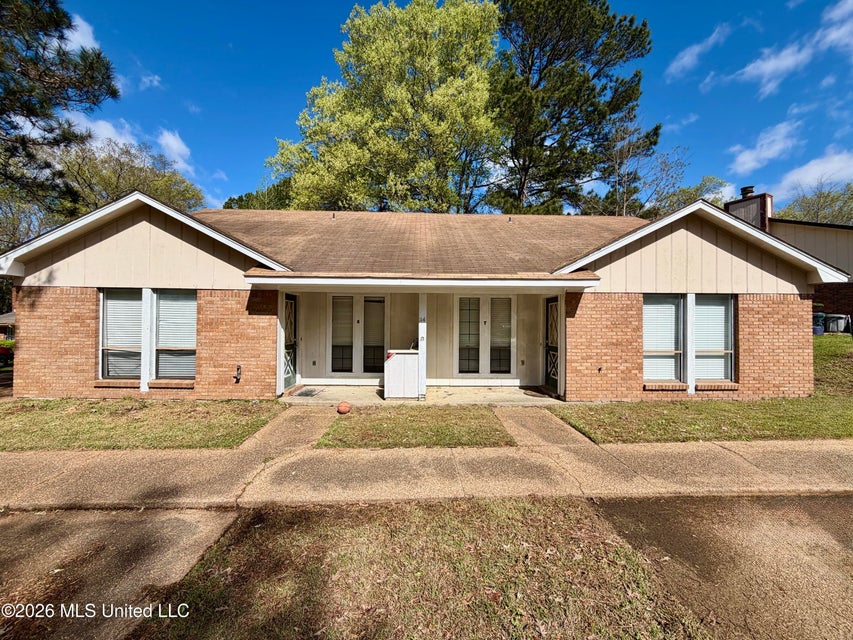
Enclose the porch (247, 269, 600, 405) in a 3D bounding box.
[{"bbox_3d":[-0.067,0.331,7.269,6.527,2.531,1.850,0,-1,-1],"label":"porch"}]

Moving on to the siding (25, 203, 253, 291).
[{"bbox_3d":[-5.416,-1.388,6.664,4.689,1.615,0.120,0,-1,-1],"label":"siding"}]

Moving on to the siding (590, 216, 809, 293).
[{"bbox_3d":[5.288,-1.306,6.856,4.708,1.588,0.120,0,-1,-1],"label":"siding"}]

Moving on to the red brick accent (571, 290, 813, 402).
[{"bbox_3d":[5.174,0.535,6.885,4.959,2.150,0.200,0,-1,-1],"label":"red brick accent"}]

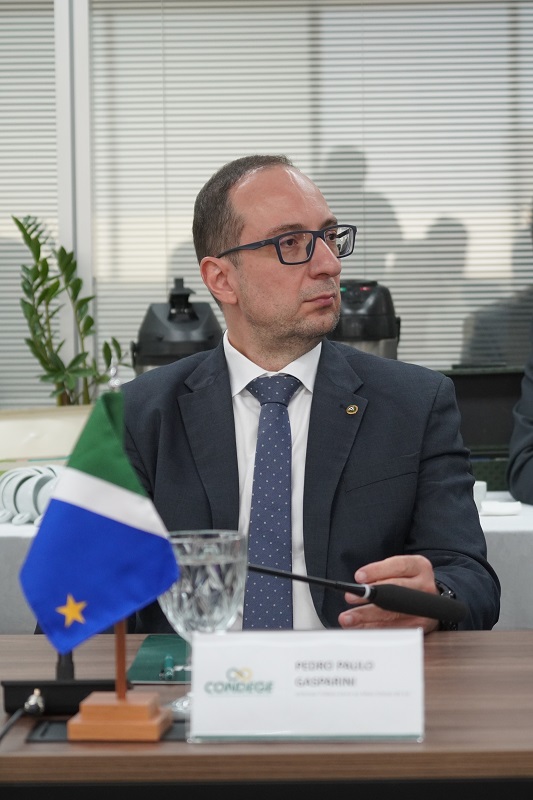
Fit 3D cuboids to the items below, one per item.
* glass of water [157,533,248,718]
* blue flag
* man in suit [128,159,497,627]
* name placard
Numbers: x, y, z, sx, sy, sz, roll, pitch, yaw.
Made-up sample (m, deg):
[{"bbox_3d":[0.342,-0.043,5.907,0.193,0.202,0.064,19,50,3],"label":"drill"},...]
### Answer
[{"bbox_3d":[-0.062,0.214,2.250,0.087,0.167,0.087,-1,3,0],"label":"glass of water"},{"bbox_3d":[-0.154,0.113,2.158,0.145,0.237,0.050,-1,3,3],"label":"blue flag"},{"bbox_3d":[0.023,0.357,2.802,0.540,1.313,0.700,0,3,7],"label":"man in suit"},{"bbox_3d":[0.036,0.254,2.122,0.210,0.097,0.060,0,3,4],"label":"name placard"}]

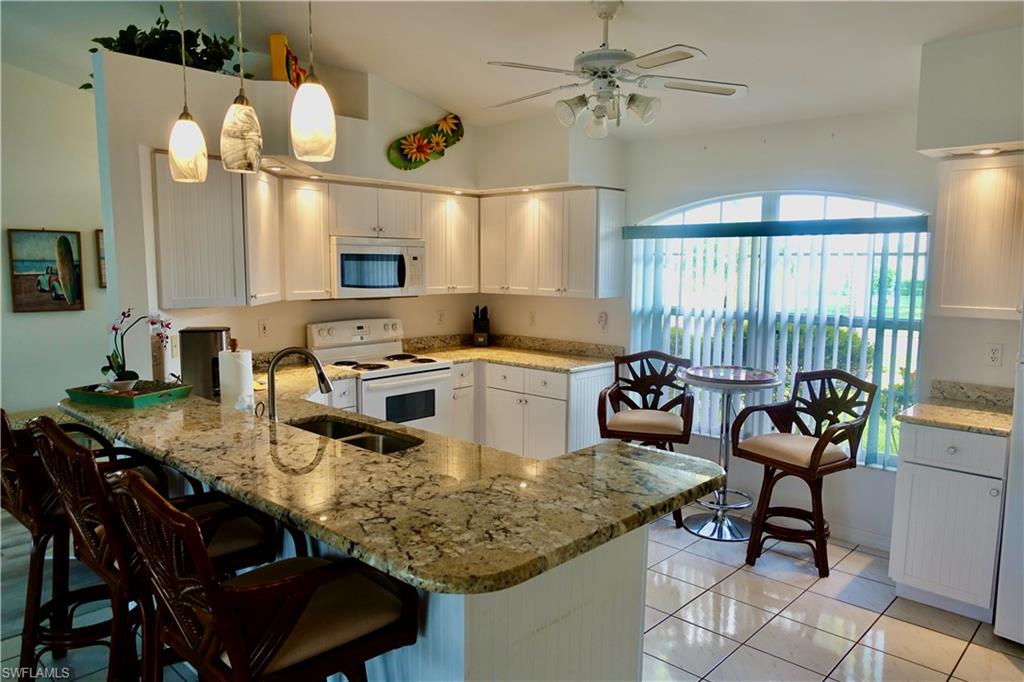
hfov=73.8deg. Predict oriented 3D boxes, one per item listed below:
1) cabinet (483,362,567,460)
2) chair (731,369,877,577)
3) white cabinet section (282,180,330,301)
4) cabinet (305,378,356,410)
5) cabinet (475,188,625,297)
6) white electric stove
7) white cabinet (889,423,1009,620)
[{"bbox_3d":[0.300,0.606,5.112,0.792,0.876,0.610,6,8,44],"label":"cabinet"},{"bbox_3d":[1.591,0.688,3.766,0.530,1.035,0.520,-4,7,-31],"label":"chair"},{"bbox_3d":[-1.447,-0.659,4.533,0.337,0.757,0.338,6,9,44],"label":"white cabinet section"},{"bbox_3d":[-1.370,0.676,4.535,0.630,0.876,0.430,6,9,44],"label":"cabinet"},{"bbox_3d":[0.280,-0.724,5.189,1.168,0.752,0.333,6,8,44],"label":"cabinet"},{"bbox_3d":[-0.914,0.471,4.883,0.690,1.187,0.765,6,8,44],"label":"white electric stove"},{"bbox_3d":[2.202,0.816,3.349,0.425,0.877,0.600,6,9,44],"label":"white cabinet"}]

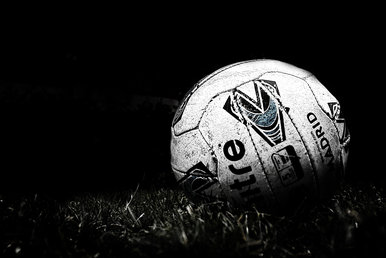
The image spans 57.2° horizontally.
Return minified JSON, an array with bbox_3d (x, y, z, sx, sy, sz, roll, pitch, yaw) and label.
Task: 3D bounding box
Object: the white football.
[{"bbox_3d":[0.082,0.022,0.455,0.220,0.220,0.220,0,4,0],"label":"white football"}]

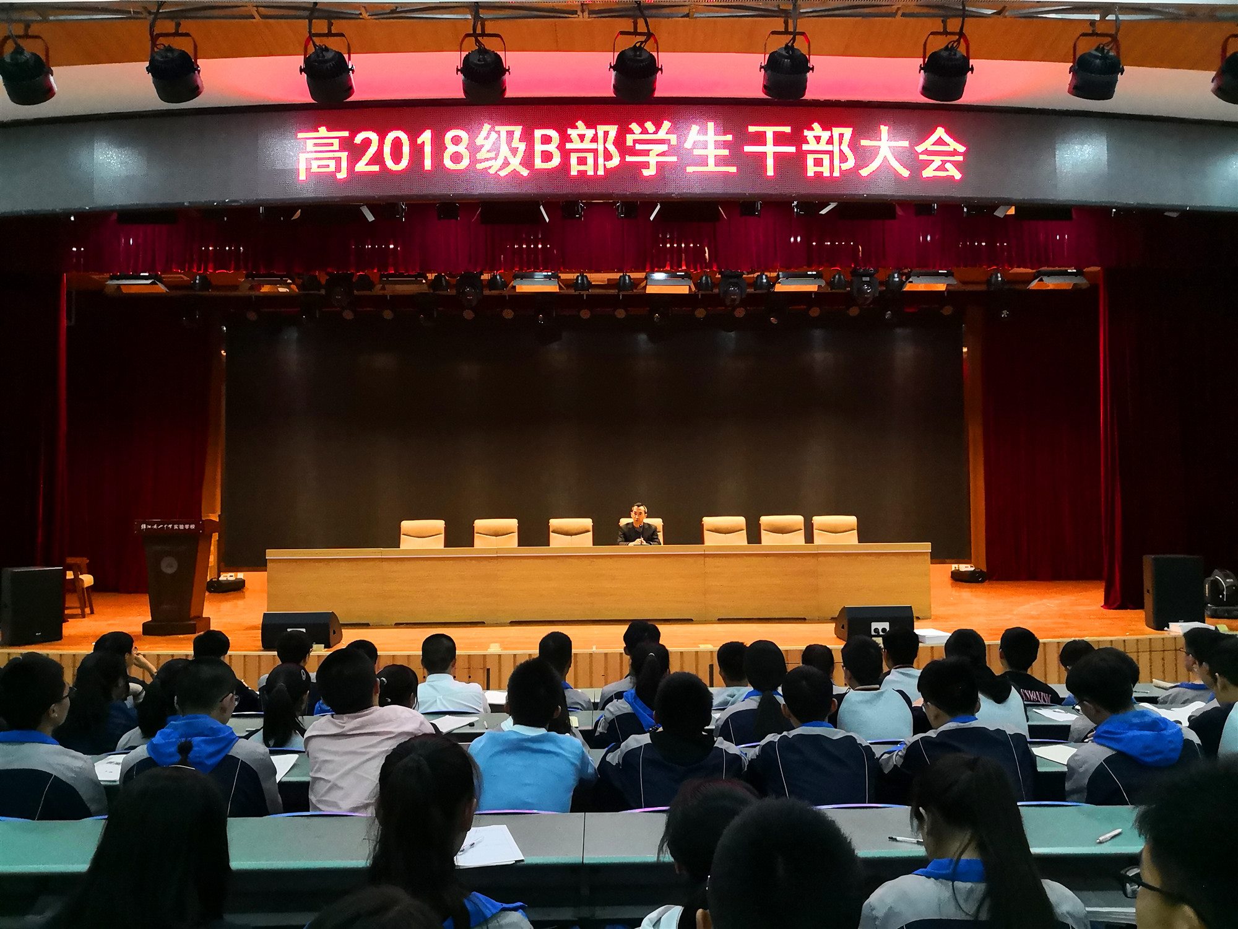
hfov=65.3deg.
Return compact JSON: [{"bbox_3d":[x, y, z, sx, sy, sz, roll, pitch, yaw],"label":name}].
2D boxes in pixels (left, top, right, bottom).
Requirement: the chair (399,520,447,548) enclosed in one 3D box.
[{"bbox_3d":[-2.234,1.156,10.799,0.570,1.060,0.620,-1,-3,-1],"label":"chair"}]

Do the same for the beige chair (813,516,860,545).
[{"bbox_3d":[2.516,1.111,10.878,0.570,1.060,0.620,-1,-3,-1],"label":"beige chair"}]

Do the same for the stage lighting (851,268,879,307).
[{"bbox_3d":[3.027,-2.175,11.900,0.350,0.465,0.320,0,-2,-2],"label":"stage lighting"}]

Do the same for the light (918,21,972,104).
[{"bbox_3d":[1.814,-2.229,5.350,0.285,0.421,0.280,0,-2,-2],"label":"light"}]

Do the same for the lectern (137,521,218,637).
[{"bbox_3d":[-4.250,1.074,9.319,0.620,1.080,0.480,0,-2,-5],"label":"lectern"}]

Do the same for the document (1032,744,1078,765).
[{"bbox_3d":[1.664,1.069,3.558,0.205,0.008,0.290,1,-4,-21],"label":"document"}]

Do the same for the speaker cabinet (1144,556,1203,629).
[{"bbox_3d":[5.157,1.185,9.056,0.450,0.700,0.420,-1,-3,5],"label":"speaker cabinet"}]

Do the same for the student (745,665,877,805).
[{"bbox_3d":[0.615,1.257,3.380,0.480,1.171,0.740,0,-2,-2],"label":"student"}]

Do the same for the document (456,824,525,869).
[{"bbox_3d":[-0.364,0.957,2.437,0.205,0.008,0.290,1,-4,-16],"label":"document"}]

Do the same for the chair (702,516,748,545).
[{"bbox_3d":[1.227,1.123,10.856,0.570,1.060,0.620,-1,-3,-1],"label":"chair"}]

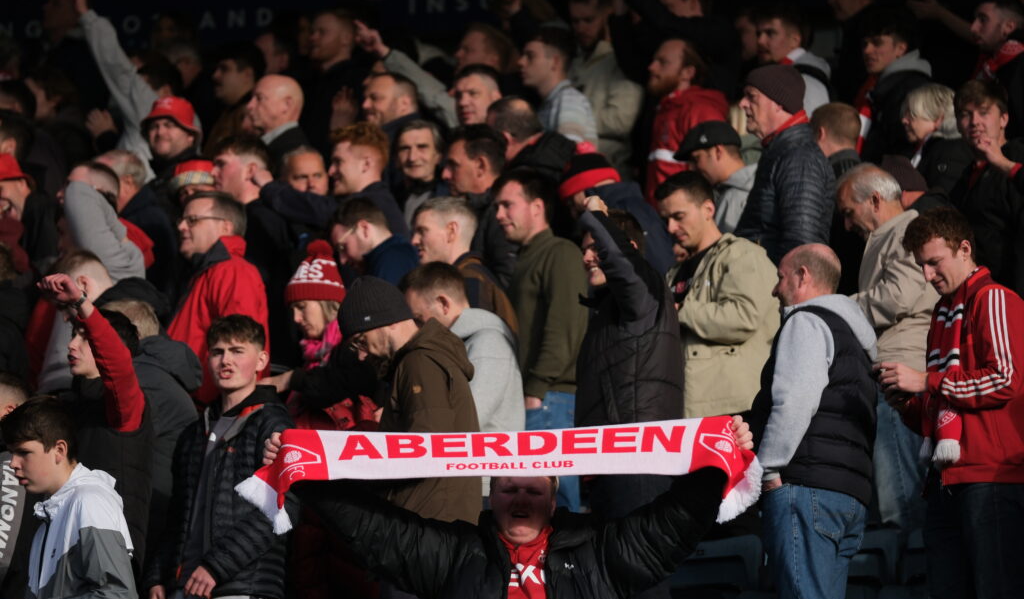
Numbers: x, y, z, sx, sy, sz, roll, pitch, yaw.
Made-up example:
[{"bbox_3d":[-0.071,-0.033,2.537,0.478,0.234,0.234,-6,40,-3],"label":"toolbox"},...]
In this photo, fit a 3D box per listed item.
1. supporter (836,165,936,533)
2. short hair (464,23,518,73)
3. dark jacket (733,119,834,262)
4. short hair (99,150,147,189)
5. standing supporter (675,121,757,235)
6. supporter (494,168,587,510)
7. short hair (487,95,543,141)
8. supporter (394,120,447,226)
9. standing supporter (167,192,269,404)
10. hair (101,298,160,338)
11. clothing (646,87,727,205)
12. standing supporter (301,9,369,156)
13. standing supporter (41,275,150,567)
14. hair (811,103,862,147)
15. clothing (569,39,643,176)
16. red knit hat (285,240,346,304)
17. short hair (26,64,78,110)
[{"bbox_3d":[1.239,0.399,19.298,0.420,1.680,0.500,3,-8,-22],"label":"supporter"},{"bbox_3d":[-0.079,-0.966,23.000,0.210,0.190,0.170,1,-5,-17],"label":"short hair"},{"bbox_3d":[0.953,-0.270,20.872,0.340,0.700,0.500,1,-5,-17],"label":"dark jacket"},{"bbox_3d":[-1.366,-0.455,20.900,0.190,0.140,0.170,2,-7,-18],"label":"short hair"},{"bbox_3d":[0.719,0.236,20.296,0.360,1.700,0.500,3,-8,-25],"label":"standing supporter"},{"bbox_3d":[0.095,0.464,19.230,0.330,1.780,0.500,2,-5,-22],"label":"supporter"},{"bbox_3d":[0.009,-0.629,21.000,0.195,0.155,0.165,-2,-5,28],"label":"short hair"},{"bbox_3d":[-0.330,0.235,21.032,0.500,1.740,0.320,-1,-5,18],"label":"supporter"},{"bbox_3d":[-0.986,0.509,19.894,0.330,1.740,0.500,4,-8,-32],"label":"standing supporter"},{"bbox_3d":[-1.153,0.070,18.100,0.190,0.155,0.165,-2,-5,24],"label":"hair"},{"bbox_3d":[0.659,-0.454,22.273,0.330,0.700,0.500,2,-5,-22],"label":"clothing"},{"bbox_3d":[-0.675,-0.248,22.993,0.330,1.760,0.500,3,-8,-25],"label":"standing supporter"},{"bbox_3d":[-1.294,0.829,18.588,0.420,1.840,0.520,3,-8,-25],"label":"standing supporter"},{"bbox_3d":[1.099,-0.591,20.300,0.190,0.150,0.165,-4,-6,44],"label":"hair"},{"bbox_3d":[0.347,-0.613,22.900,0.320,0.740,0.500,6,-9,-41],"label":"clothing"},{"bbox_3d":[-0.632,-0.087,19.200,0.210,0.210,0.200,0,-7,0],"label":"red knit hat"},{"bbox_3d":[-1.731,-0.802,22.500,0.200,0.170,0.170,3,-8,-25],"label":"short hair"}]

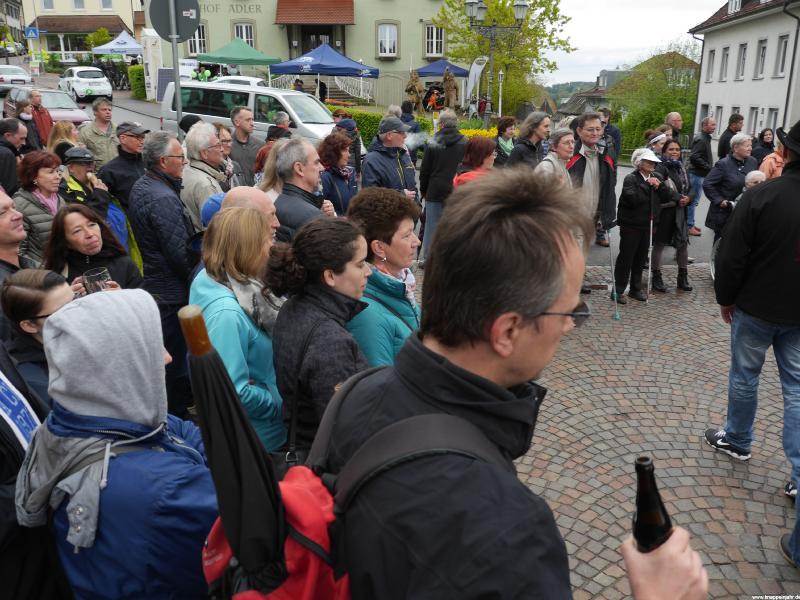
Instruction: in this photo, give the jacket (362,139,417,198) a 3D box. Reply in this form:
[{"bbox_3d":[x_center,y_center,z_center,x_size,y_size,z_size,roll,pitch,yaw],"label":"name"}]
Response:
[{"bbox_3d":[-0.079,-0.989,5.400,0.340,0.720,0.500,15,22,39],"label":"jacket"}]

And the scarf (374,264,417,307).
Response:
[{"bbox_3d":[-0.019,-0.053,2.183,0.180,0.170,0.180,-3,18,-11],"label":"scarf"}]

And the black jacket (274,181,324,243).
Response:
[{"bbox_3d":[-0.502,-0.279,3.200,0.360,0.700,0.500,-3,17,-11],"label":"black jacket"}]

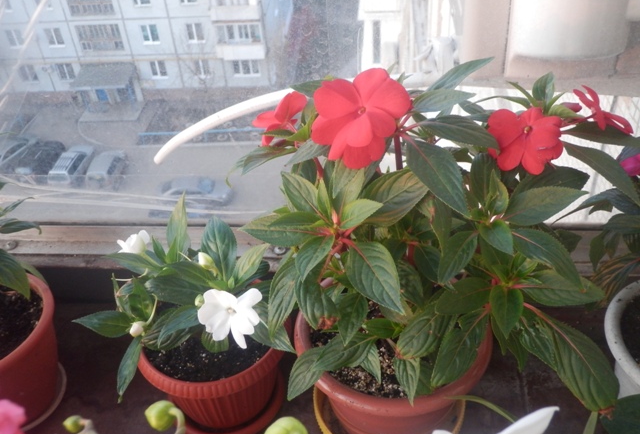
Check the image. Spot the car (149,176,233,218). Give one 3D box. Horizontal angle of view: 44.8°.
[{"bbox_3d":[-7.371,-1.512,46.586,4.600,1.450,1.720,0,43,5],"label":"car"}]

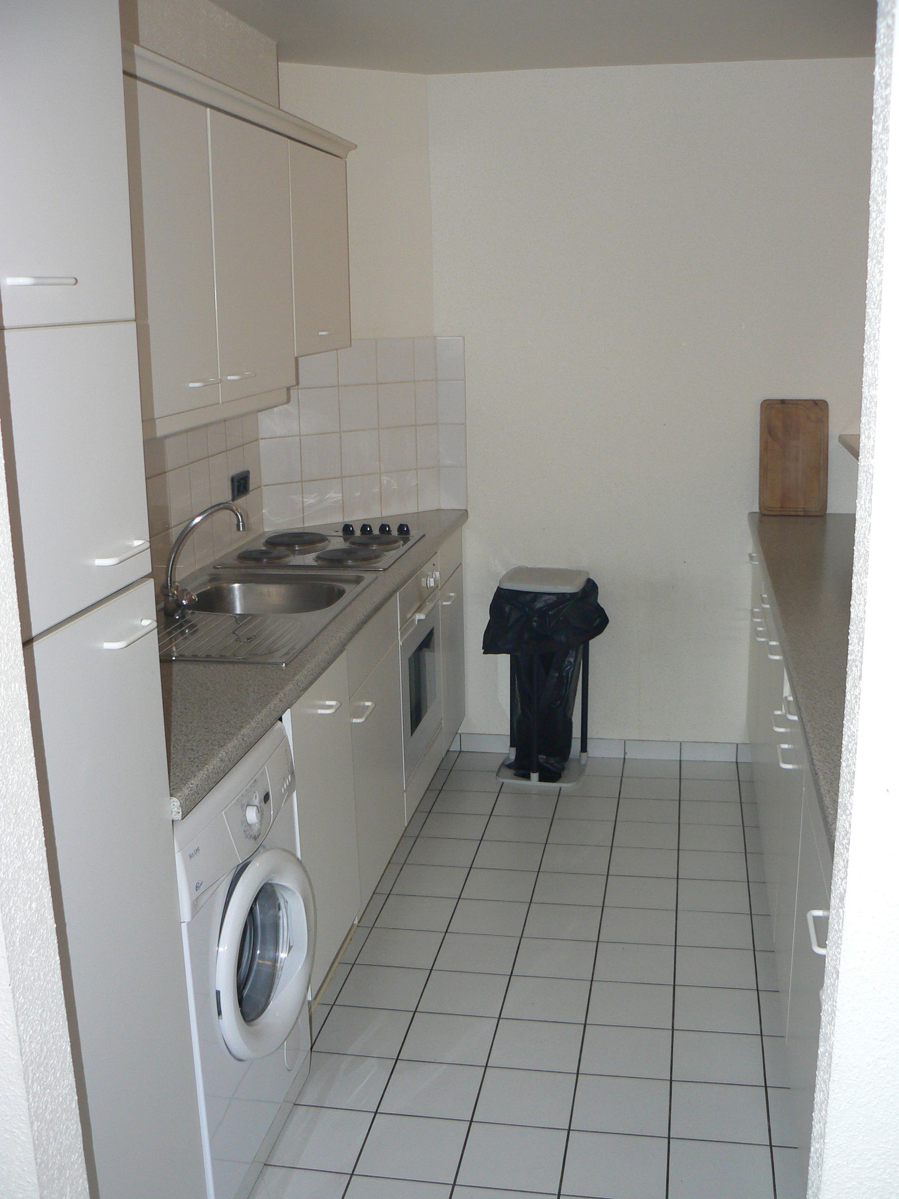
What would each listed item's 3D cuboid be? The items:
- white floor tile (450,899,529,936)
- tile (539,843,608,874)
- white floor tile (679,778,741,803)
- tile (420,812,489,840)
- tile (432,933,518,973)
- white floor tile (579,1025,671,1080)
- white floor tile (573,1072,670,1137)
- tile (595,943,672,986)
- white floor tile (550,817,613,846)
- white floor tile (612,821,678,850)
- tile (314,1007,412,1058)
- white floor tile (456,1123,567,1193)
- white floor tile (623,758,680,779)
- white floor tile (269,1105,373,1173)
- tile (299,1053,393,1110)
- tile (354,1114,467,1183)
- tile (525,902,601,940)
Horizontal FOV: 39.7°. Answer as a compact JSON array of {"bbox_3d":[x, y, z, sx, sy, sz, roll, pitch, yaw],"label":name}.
[{"bbox_3d":[0.109,0.866,3.391,0.197,0.010,0.197,1,13,11],"label":"white floor tile"},{"bbox_3d":[0.378,0.781,3.733,0.197,0.010,0.197,1,13,11],"label":"tile"},{"bbox_3d":[0.894,0.664,4.299,0.200,0.010,0.200,1,13,11],"label":"white floor tile"},{"bbox_3d":[0.022,0.725,3.964,0.198,0.010,0.198,1,13,11],"label":"tile"},{"bbox_3d":[0.071,0.900,3.162,0.198,0.010,0.198,1,13,11],"label":"tile"},{"bbox_3d":[0.392,1.002,2.753,0.197,0.010,0.197,1,13,11],"label":"white floor tile"},{"bbox_3d":[0.355,1.044,2.565,0.197,0.010,0.197,1,13,11],"label":"white floor tile"},{"bbox_3d":[0.472,0.927,3.167,0.200,0.010,0.200,1,13,11],"label":"tile"},{"bbox_3d":[0.412,0.730,3.876,0.198,0.010,0.198,1,13,10],"label":"white floor tile"},{"bbox_3d":[0.622,0.751,3.946,0.200,0.010,0.200,1,13,11],"label":"white floor tile"},{"bbox_3d":[-0.192,0.975,2.806,0.200,0.010,0.200,1,13,10],"label":"tile"},{"bbox_3d":[0.121,1.059,2.357,0.198,0.010,0.198,1,13,10],"label":"white floor tile"},{"bbox_3d":[0.716,0.602,4.416,0.200,0.010,0.200,1,13,10],"label":"white floor tile"},{"bbox_3d":[-0.270,1.084,2.505,0.200,0.010,0.200,1,13,11],"label":"white floor tile"},{"bbox_3d":[-0.229,1.035,2.675,0.197,0.010,0.197,1,13,11],"label":"tile"},{"bbox_3d":[-0.070,1.056,2.392,0.198,0.010,0.198,1,13,10],"label":"tile"},{"bbox_3d":[0.305,0.869,3.355,0.197,0.010,0.197,1,13,11],"label":"tile"}]

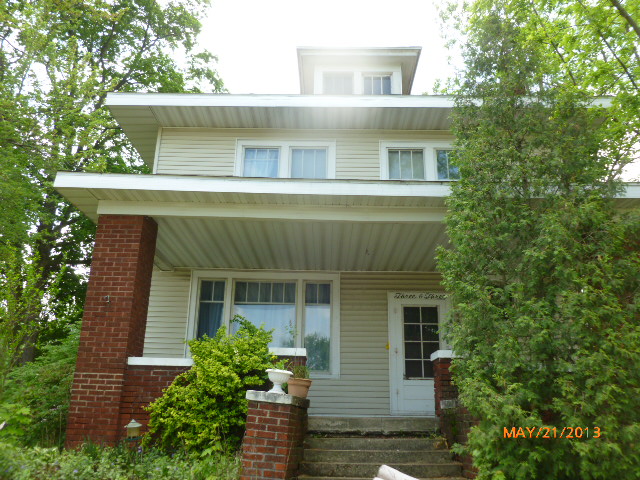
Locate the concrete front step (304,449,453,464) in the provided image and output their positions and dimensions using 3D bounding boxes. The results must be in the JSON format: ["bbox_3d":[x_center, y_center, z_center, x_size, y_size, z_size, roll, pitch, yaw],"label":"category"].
[{"bbox_3d":[0.651,2.447,5.858,1.680,0.127,0.340,1,-19,1],"label":"concrete front step"}]

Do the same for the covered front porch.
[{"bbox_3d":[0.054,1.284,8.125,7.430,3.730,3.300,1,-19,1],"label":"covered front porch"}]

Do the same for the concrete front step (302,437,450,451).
[{"bbox_3d":[0.654,2.439,6.210,1.670,0.128,0.340,1,-19,1],"label":"concrete front step"}]

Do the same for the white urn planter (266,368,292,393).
[{"bbox_3d":[-0.415,1.423,5.164,0.280,0.225,0.280,6,-16,1],"label":"white urn planter"}]

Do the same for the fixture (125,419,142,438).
[{"bbox_3d":[-2.036,2.071,5.646,0.200,0.235,0.200,1,-19,1],"label":"fixture"}]

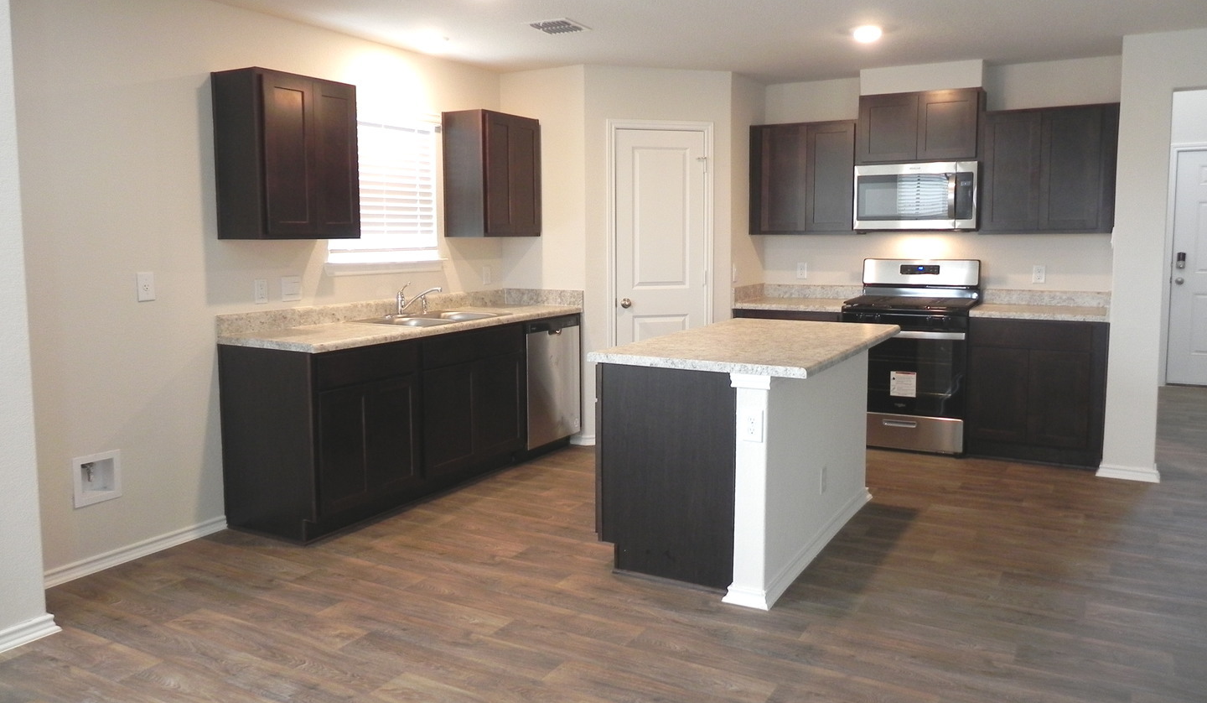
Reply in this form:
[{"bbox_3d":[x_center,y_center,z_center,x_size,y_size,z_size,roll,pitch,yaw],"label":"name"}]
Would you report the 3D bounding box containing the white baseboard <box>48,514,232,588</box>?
[{"bbox_3d":[-2.047,0.864,3.914,0.015,0.072,1.030,4,8,29],"label":"white baseboard"}]

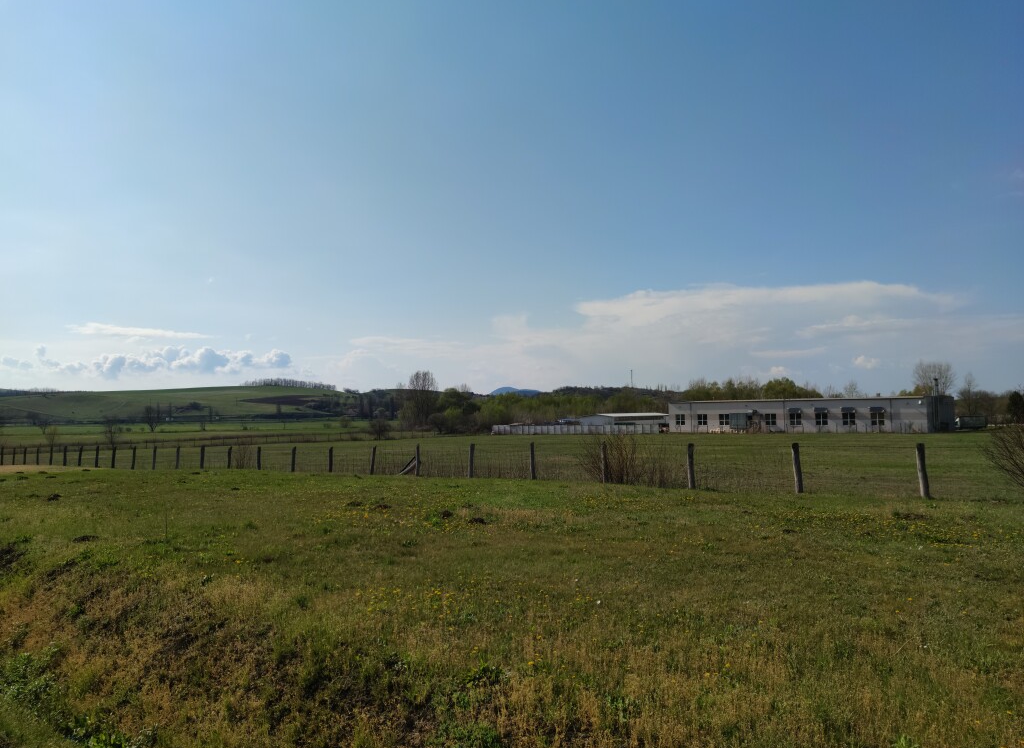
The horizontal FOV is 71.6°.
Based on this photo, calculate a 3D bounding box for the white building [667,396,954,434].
[{"bbox_3d":[43.758,6.108,104.950,34.142,4.800,21.500,-3,-5,39],"label":"white building"}]

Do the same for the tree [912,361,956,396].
[{"bbox_3d":[92.236,4.585,155.000,9.606,15.063,9.606,-2,-5,31],"label":"tree"}]

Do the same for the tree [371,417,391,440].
[{"bbox_3d":[-23.151,9.639,125.000,3.521,4.137,3.521,1,-4,-10],"label":"tree"}]

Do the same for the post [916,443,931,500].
[{"bbox_3d":[9.902,2.354,17.100,0.165,1.400,0.165,-8,-5,29],"label":"post"}]

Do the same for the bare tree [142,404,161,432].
[{"bbox_3d":[-137.091,16.922,270.000,6.845,10.648,6.845,2,-5,-27],"label":"bare tree"}]

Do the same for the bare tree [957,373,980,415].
[{"bbox_3d":[96.444,5.704,150.000,5.070,12.042,5.070,-3,-5,33],"label":"bare tree"}]

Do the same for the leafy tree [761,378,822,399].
[{"bbox_3d":[59.049,6.285,150.000,13.099,10.669,11.134,-2,-4,21],"label":"leafy tree"}]

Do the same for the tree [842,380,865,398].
[{"bbox_3d":[79.363,7.146,165.000,5.113,11.271,5.113,-2,-4,26],"label":"tree"}]

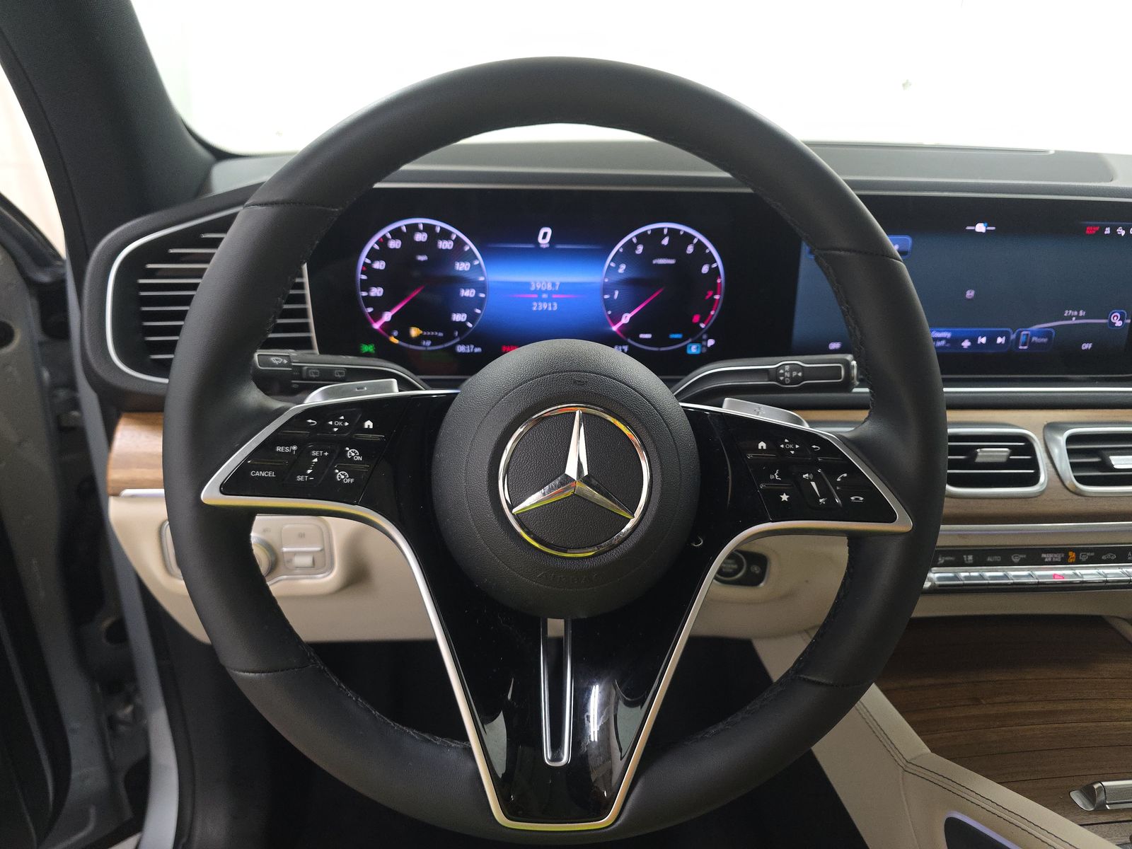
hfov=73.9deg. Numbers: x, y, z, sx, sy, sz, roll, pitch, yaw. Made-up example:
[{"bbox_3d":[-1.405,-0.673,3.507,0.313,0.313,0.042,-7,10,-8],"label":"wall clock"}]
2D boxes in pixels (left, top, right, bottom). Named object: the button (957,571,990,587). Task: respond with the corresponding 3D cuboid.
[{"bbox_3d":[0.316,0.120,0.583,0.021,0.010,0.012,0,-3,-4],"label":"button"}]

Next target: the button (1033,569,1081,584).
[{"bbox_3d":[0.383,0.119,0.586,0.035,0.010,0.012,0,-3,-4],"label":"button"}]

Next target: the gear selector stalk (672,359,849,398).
[{"bbox_3d":[0.117,-0.028,0.450,0.117,0.026,0.028,0,14,-4],"label":"gear selector stalk"}]

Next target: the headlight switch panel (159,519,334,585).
[{"bbox_3d":[-0.248,0.100,0.586,0.130,0.060,0.028,0,24,-4],"label":"headlight switch panel"}]

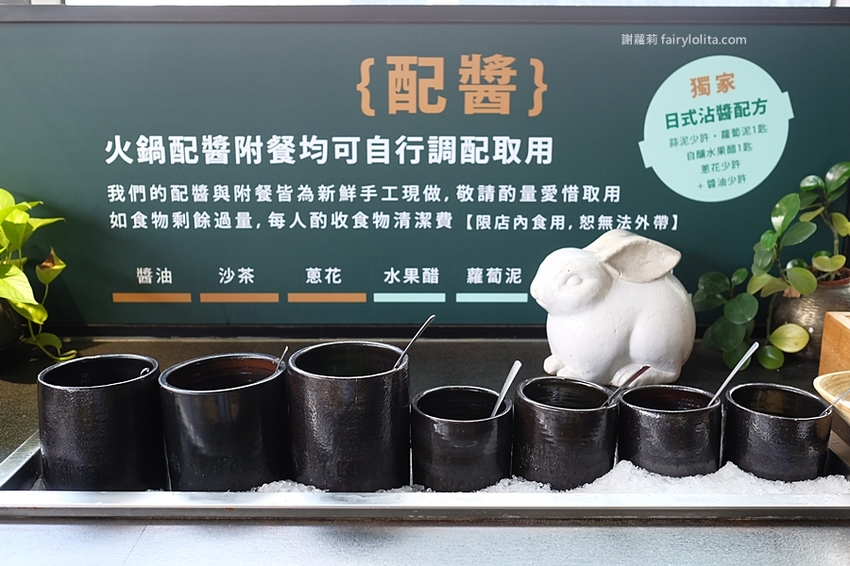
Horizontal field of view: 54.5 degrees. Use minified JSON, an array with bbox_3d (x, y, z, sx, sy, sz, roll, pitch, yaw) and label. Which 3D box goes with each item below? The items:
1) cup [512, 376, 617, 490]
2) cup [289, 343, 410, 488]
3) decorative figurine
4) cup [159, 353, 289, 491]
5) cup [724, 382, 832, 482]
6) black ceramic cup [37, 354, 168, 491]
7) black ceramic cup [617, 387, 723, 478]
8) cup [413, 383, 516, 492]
[{"bbox_3d":[0.157,0.175,0.945,0.110,0.101,0.110,2,13,0],"label":"cup"},{"bbox_3d":[-0.085,0.153,0.922,0.132,0.142,0.132,1,13,0],"label":"cup"},{"bbox_3d":[0.284,0.026,1.269,0.242,0.226,0.150,-2,13,-8],"label":"decorative figurine"},{"bbox_3d":[-0.216,0.159,0.903,0.133,0.129,0.133,-1,12,0],"label":"cup"},{"bbox_3d":[0.393,0.175,0.934,0.110,0.089,0.110,1,13,0],"label":"cup"},{"bbox_3d":[-0.374,0.167,0.963,0.128,0.137,0.128,0,12,0],"label":"black ceramic cup"},{"bbox_3d":[0.280,0.175,0.957,0.108,0.087,0.108,0,11,0],"label":"black ceramic cup"},{"bbox_3d":[0.040,0.179,0.924,0.110,0.094,0.110,1,13,0],"label":"cup"}]

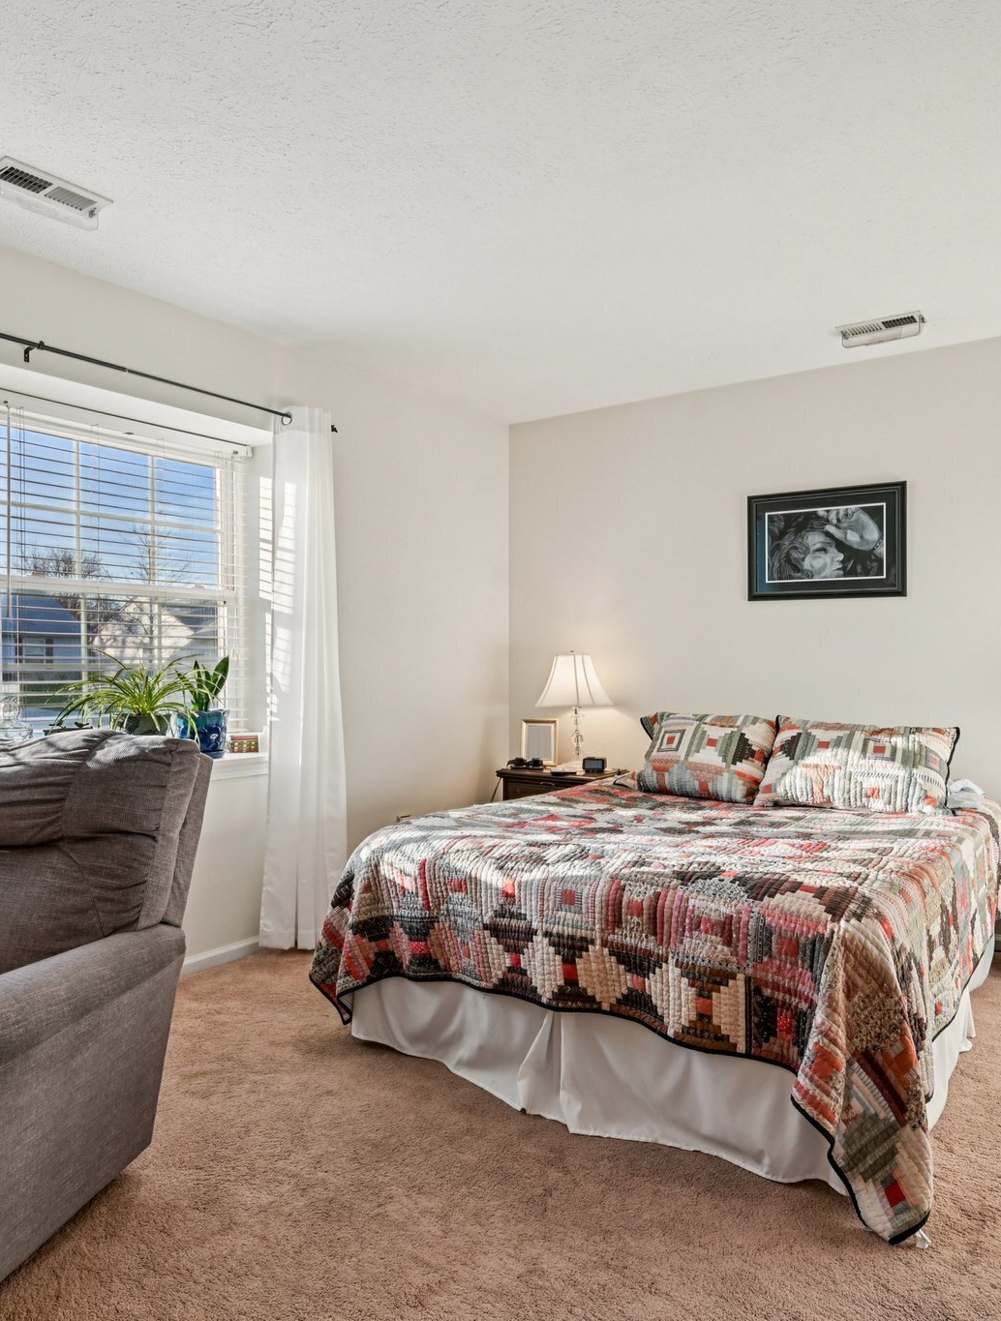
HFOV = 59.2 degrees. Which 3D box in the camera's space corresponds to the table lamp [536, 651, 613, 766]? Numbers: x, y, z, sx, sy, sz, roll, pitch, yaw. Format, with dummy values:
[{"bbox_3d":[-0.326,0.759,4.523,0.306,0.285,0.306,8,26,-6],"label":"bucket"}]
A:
[{"bbox_3d":[0.363,0.252,4.300,0.340,0.590,0.340,0,0,0],"label":"table lamp"}]

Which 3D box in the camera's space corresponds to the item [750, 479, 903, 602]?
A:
[{"bbox_3d":[1.421,-0.511,3.877,0.685,0.485,0.030,0,0,35],"label":"item"}]

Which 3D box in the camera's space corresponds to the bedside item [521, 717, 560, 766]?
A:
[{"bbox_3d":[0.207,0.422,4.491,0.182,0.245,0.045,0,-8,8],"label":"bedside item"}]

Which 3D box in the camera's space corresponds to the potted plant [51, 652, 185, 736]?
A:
[{"bbox_3d":[-1.319,0.169,3.188,0.380,0.410,0.460,0,0,37],"label":"potted plant"}]

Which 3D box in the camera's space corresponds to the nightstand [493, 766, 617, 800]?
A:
[{"bbox_3d":[0.319,0.859,4.369,0.560,0.605,0.390,0,0,35],"label":"nightstand"}]

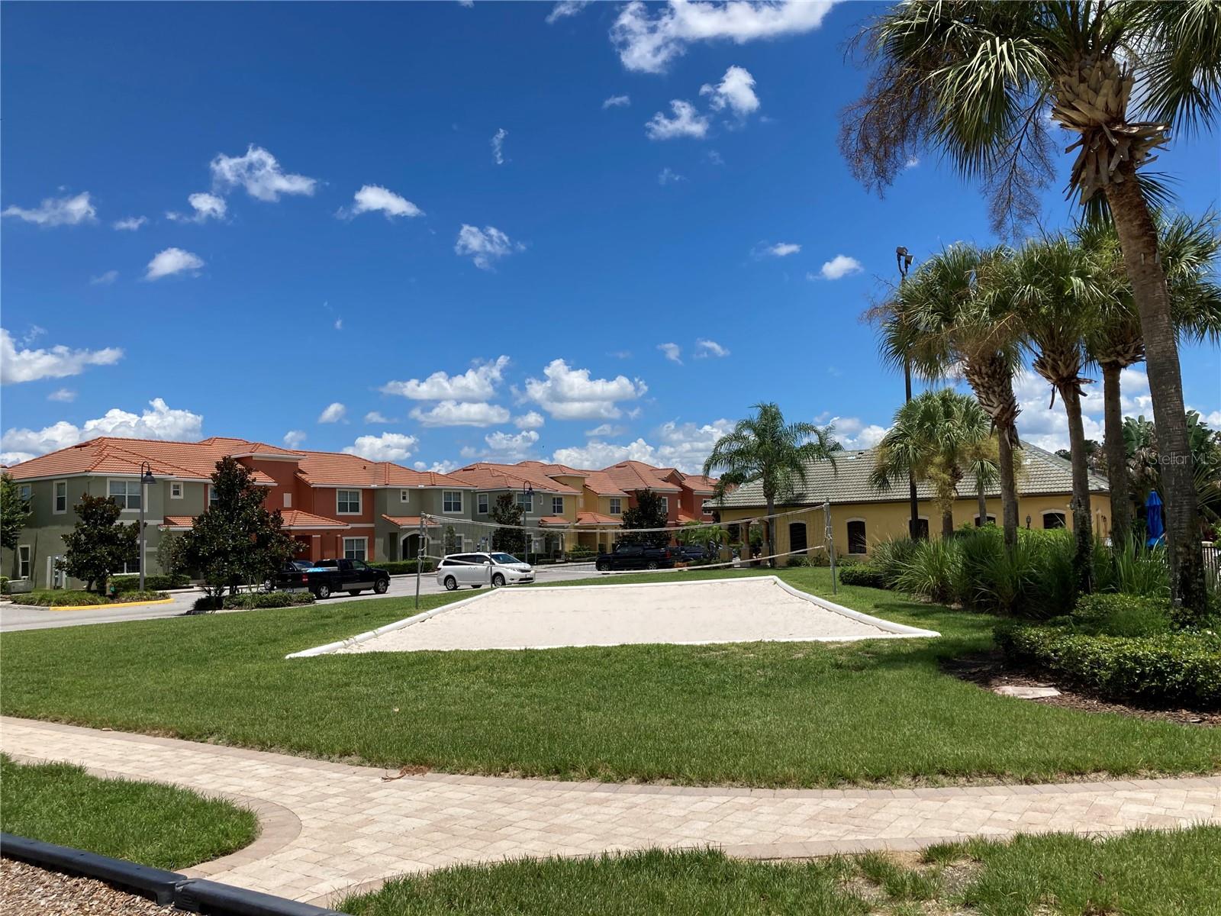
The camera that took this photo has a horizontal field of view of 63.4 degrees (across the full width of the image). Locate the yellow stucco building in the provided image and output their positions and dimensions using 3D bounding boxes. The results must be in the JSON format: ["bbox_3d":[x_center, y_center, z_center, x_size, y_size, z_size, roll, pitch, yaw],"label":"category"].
[{"bbox_3d":[16.494,2.561,54.016,20.960,6.330,9.490,-5,-6,34],"label":"yellow stucco building"}]

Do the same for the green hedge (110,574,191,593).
[{"bbox_3d":[-23.949,6.402,51.500,4.200,0.900,1.100,2,-6,-40],"label":"green hedge"}]

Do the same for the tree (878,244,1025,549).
[{"bbox_3d":[8.250,-0.913,23.500,3.550,8.290,3.400,-3,-5,19],"label":"tree"}]

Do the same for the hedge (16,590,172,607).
[{"bbox_3d":[-21.943,5.918,42.036,2.800,0.580,5.500,-4,-5,33],"label":"hedge"}]

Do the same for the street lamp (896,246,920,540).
[{"bbox_3d":[9.633,-1.522,32.487,0.600,10.900,0.600,-3,-4,15],"label":"street lamp"}]

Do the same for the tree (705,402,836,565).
[{"bbox_3d":[8.218,1.389,50.500,6.900,8.360,6.500,-2,-5,9],"label":"tree"}]

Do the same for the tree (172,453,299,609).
[{"bbox_3d":[-15.365,2.917,40.227,5.000,5.920,5.100,-2,-4,0],"label":"tree"}]

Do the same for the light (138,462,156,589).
[{"bbox_3d":[-20.521,3.152,43.730,0.800,5.970,0.650,-4,-5,33],"label":"light"}]

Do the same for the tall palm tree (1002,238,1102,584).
[{"bbox_3d":[9.446,-0.849,20.700,2.400,7.650,2.500,-4,-5,25],"label":"tall palm tree"}]

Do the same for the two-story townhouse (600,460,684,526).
[{"bbox_3d":[1.179,4.628,89.342,9.500,8.600,7.200,-4,-5,33],"label":"two-story townhouse"}]

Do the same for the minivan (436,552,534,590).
[{"bbox_3d":[-6.000,5.380,47.500,5.080,1.780,1.990,-6,-6,35],"label":"minivan"}]

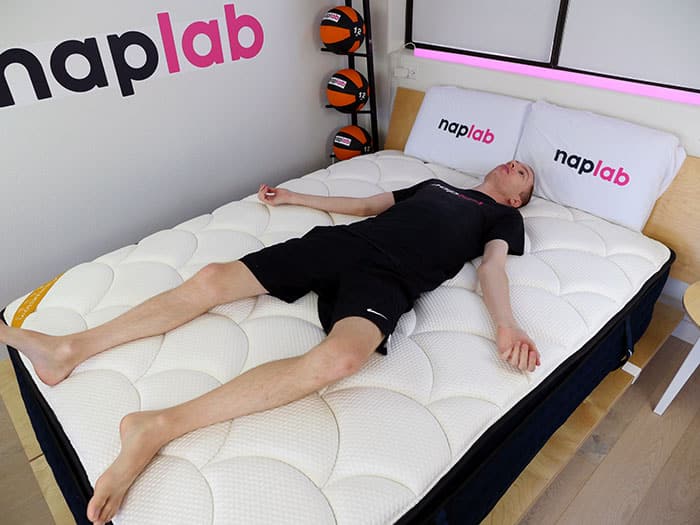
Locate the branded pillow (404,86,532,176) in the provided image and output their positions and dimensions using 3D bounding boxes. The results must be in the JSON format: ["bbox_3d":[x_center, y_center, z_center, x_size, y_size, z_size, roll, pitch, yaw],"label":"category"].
[{"bbox_3d":[0.575,-0.651,2.474,0.150,0.410,0.670,-11,32,-43],"label":"branded pillow"}]

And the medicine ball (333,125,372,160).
[{"bbox_3d":[0.022,-0.699,2.912,0.235,0.235,0.235,-1,34,1],"label":"medicine ball"}]

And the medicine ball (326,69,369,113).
[{"bbox_3d":[-0.008,-0.964,2.733,0.235,0.235,0.235,-1,34,1],"label":"medicine ball"}]

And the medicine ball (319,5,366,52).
[{"bbox_3d":[-0.035,-1.221,2.563,0.235,0.235,0.235,-1,34,1],"label":"medicine ball"}]

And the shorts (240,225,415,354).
[{"bbox_3d":[-0.040,0.044,1.644,0.460,0.200,0.600,-26,40,-31],"label":"shorts"}]

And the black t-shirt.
[{"bbox_3d":[0.300,-0.136,1.878,0.660,0.220,0.610,-26,40,-31],"label":"black t-shirt"}]

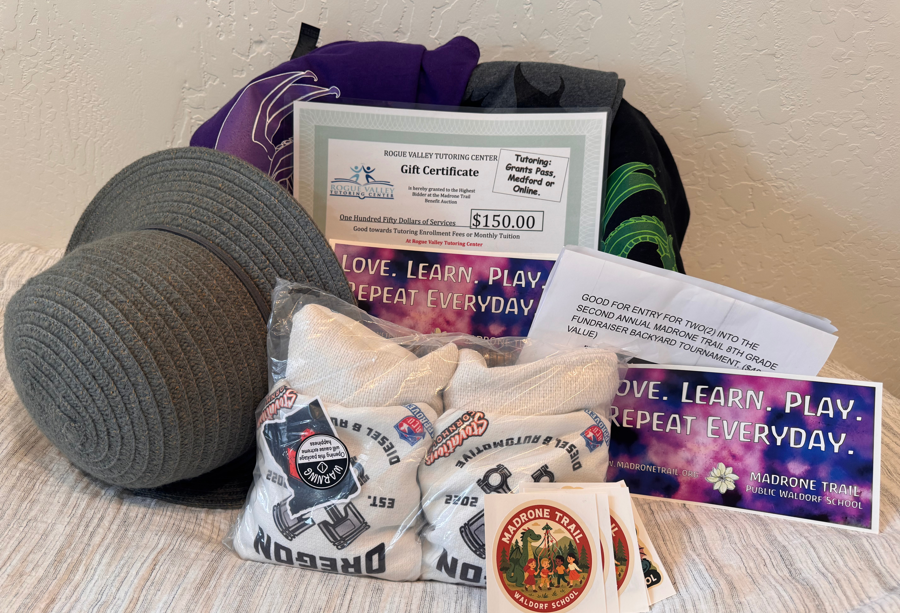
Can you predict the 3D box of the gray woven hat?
[{"bbox_3d":[-0.213,0.041,0.426,0.286,0.286,0.116,11,18,19],"label":"gray woven hat"}]

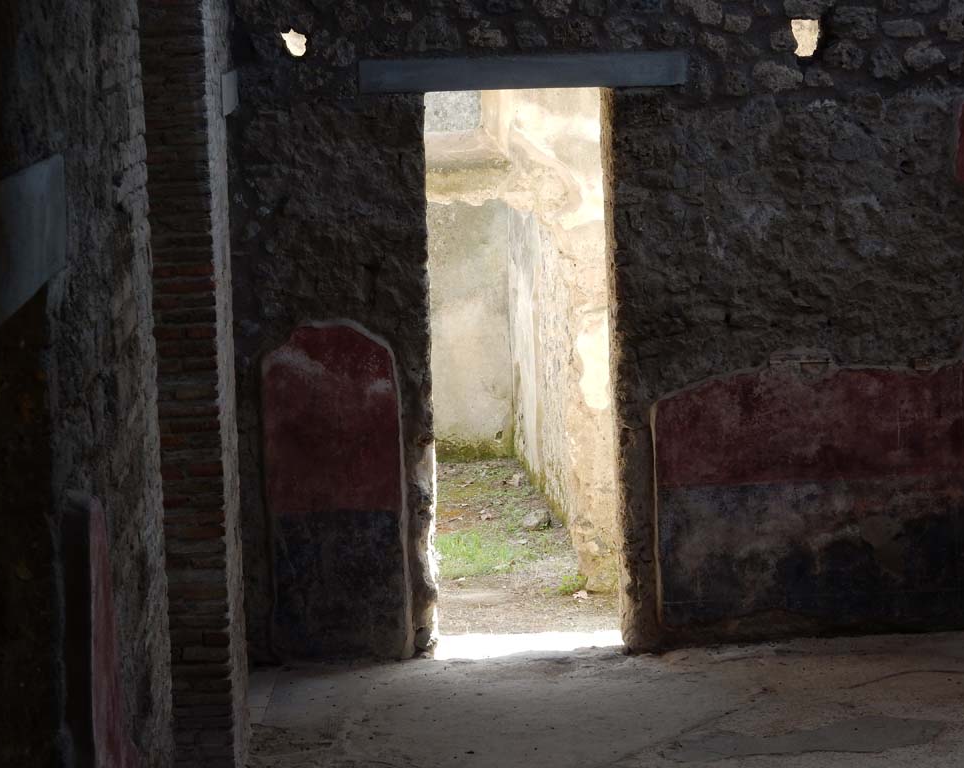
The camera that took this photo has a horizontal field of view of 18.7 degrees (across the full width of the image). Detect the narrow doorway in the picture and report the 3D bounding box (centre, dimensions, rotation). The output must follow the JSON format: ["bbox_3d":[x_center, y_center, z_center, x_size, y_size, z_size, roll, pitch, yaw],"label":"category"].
[{"bbox_3d":[0.153,-0.059,11.559,0.741,2.200,0.400,-2,7,-4],"label":"narrow doorway"}]

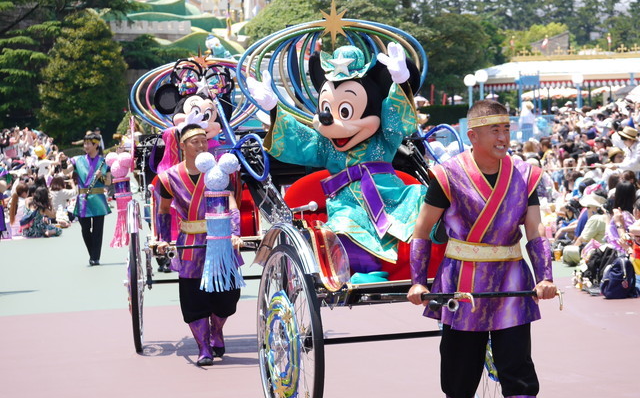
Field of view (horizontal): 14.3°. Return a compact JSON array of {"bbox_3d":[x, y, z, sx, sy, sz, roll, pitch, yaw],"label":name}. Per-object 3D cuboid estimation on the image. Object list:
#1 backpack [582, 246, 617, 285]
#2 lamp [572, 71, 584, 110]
[{"bbox_3d":[2.643,0.635,24.000,0.360,0.420,0.270,-2,2,18],"label":"backpack"},{"bbox_3d":[8.612,-2.831,85.000,0.420,3.000,0.420,-3,2,0],"label":"lamp"}]

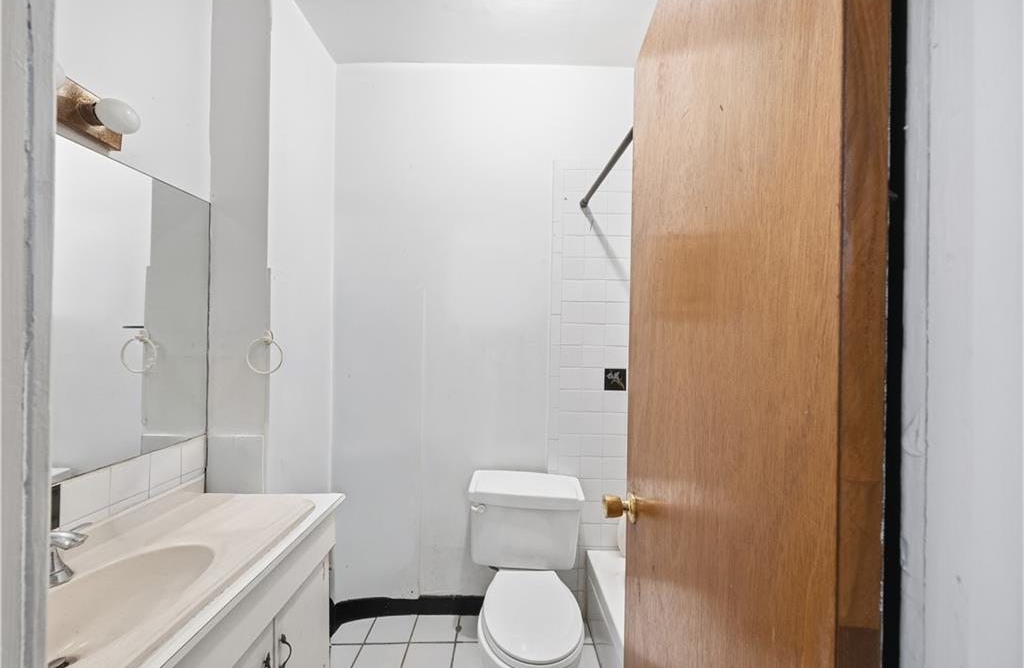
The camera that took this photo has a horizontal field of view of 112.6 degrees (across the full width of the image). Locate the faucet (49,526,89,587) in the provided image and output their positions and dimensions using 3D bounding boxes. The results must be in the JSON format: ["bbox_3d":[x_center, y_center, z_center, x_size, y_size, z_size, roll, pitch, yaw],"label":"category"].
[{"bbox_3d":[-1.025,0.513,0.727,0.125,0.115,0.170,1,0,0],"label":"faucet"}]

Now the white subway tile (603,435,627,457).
[{"bbox_3d":[0.505,0.554,1.689,0.108,0.108,0.010,1,0,-1],"label":"white subway tile"}]

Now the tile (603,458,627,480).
[{"bbox_3d":[0.501,0.659,1.675,0.107,0.107,0.010,1,0,0],"label":"tile"}]

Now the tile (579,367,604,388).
[{"bbox_3d":[0.399,0.221,1.690,0.108,0.108,0.010,1,0,-1],"label":"tile"}]

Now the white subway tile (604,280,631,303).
[{"bbox_3d":[0.518,-0.214,1.691,0.108,0.108,0.010,1,-1,1],"label":"white subway tile"}]

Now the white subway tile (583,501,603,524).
[{"bbox_3d":[0.384,0.873,1.679,0.108,0.108,0.010,1,-1,1],"label":"white subway tile"}]

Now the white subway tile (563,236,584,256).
[{"bbox_3d":[0.309,-0.432,1.696,0.108,0.108,0.010,1,0,0],"label":"white subway tile"}]

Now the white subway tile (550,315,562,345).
[{"bbox_3d":[0.217,-0.021,1.692,0.050,0.151,0.010,1,-1,1],"label":"white subway tile"}]

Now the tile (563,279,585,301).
[{"bbox_3d":[0.306,-0.214,1.696,0.108,0.108,0.010,1,0,0],"label":"tile"}]

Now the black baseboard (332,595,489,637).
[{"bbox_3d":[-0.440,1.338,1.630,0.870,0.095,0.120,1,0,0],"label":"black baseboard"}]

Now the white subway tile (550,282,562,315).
[{"bbox_3d":[0.222,-0.174,1.696,0.050,0.152,0.010,1,0,0],"label":"white subway tile"}]

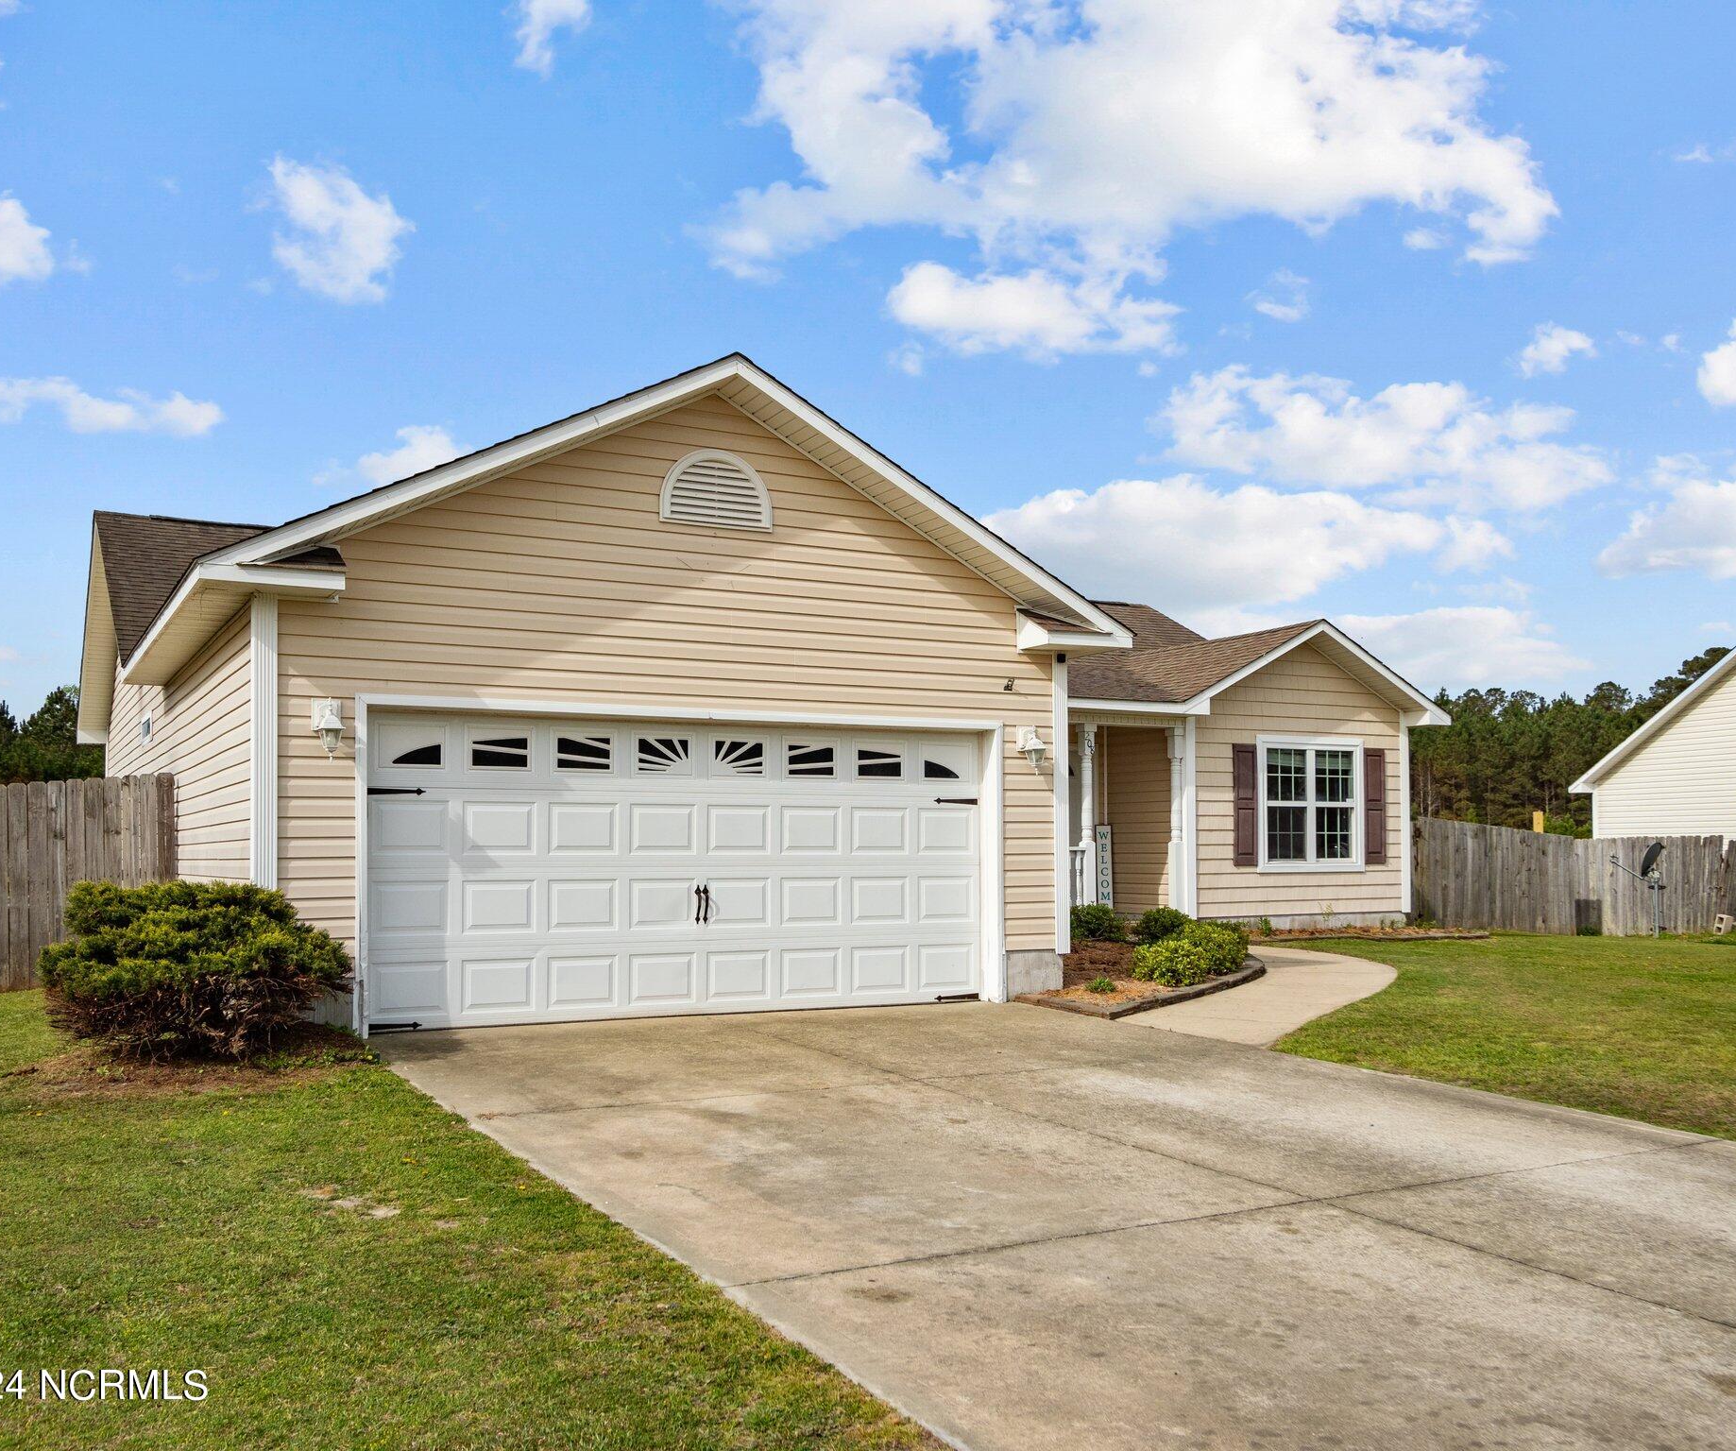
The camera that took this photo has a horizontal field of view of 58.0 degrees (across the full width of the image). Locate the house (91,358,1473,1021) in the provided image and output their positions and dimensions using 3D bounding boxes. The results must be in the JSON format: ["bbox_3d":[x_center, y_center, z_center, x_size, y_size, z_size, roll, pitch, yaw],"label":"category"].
[{"bbox_3d":[-0.518,0.081,19.260,15.833,5.245,14.251,2,-4,-29],"label":"house"}]

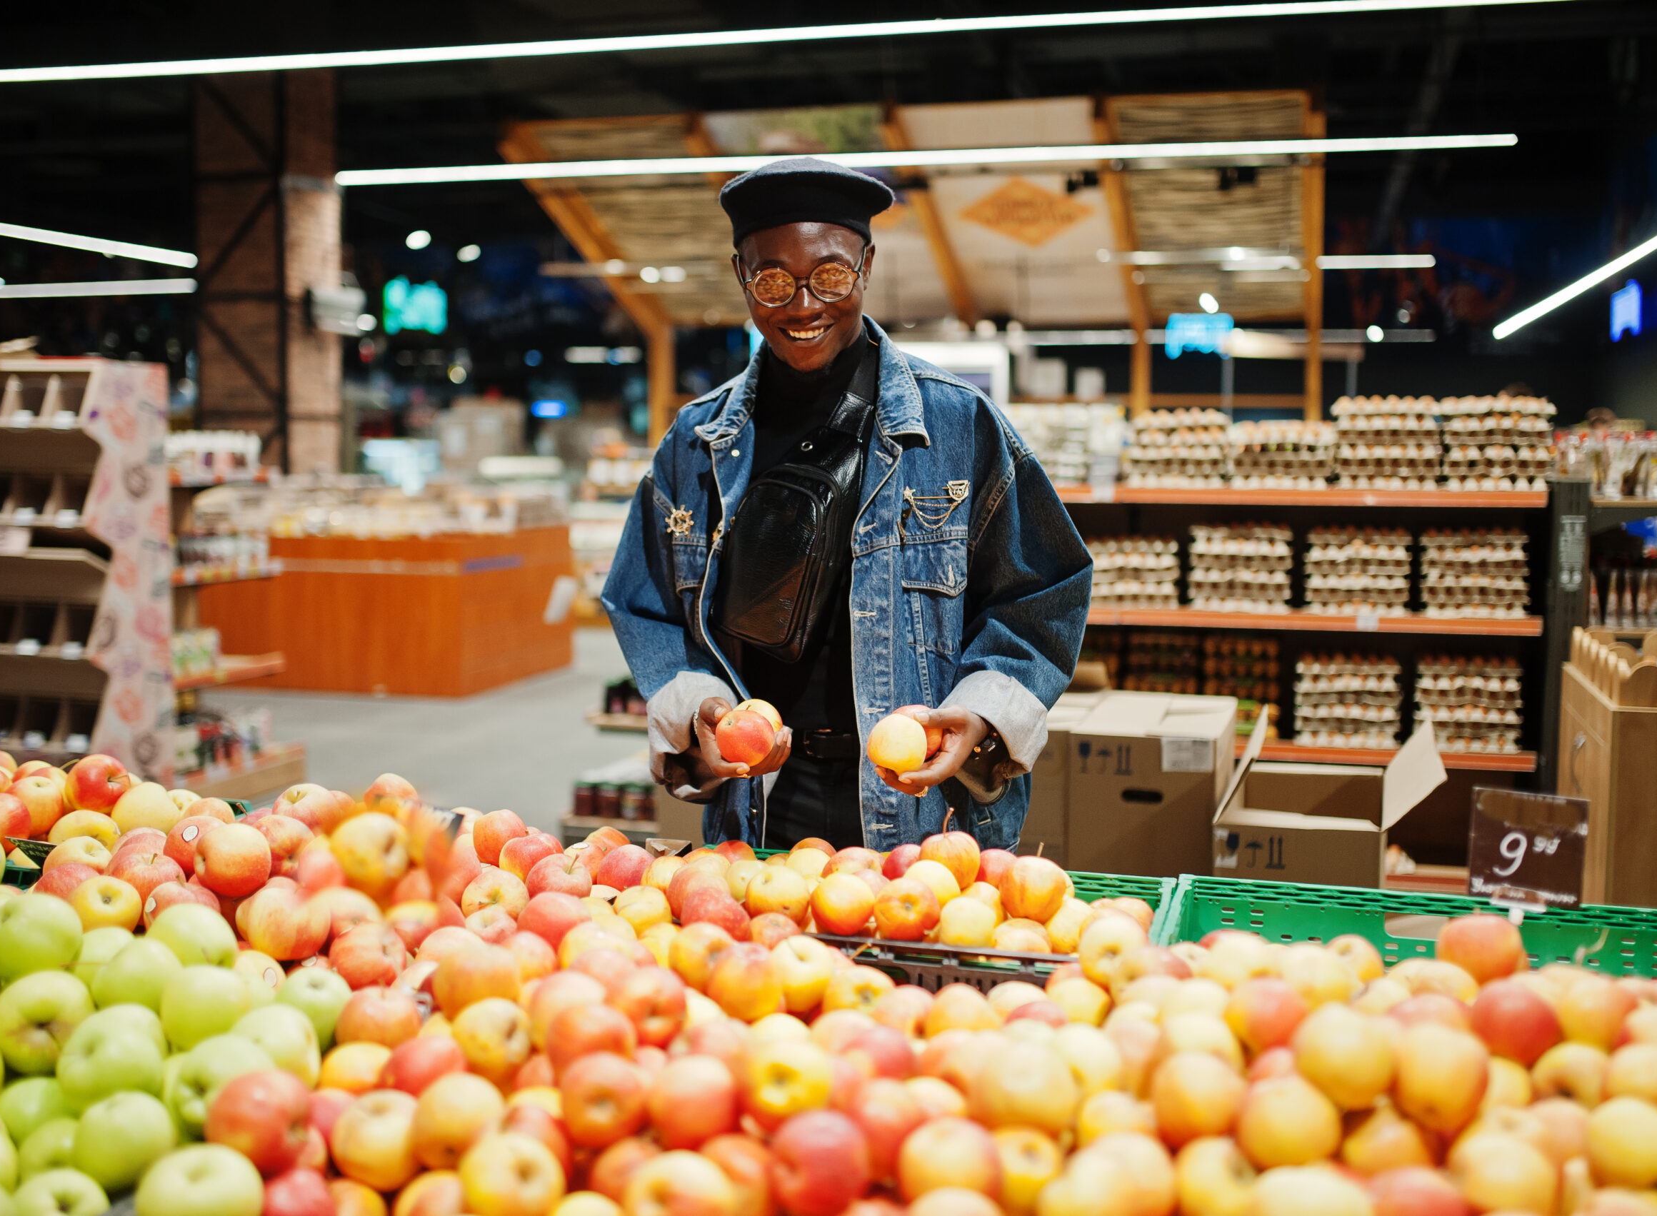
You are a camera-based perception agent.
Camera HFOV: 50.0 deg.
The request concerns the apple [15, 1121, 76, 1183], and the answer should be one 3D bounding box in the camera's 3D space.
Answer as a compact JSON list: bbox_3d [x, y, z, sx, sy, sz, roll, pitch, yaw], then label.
[{"bbox_3d":[-0.626,0.457,1.460,0.074,0.068,0.074,2,5,15],"label":"apple"}]

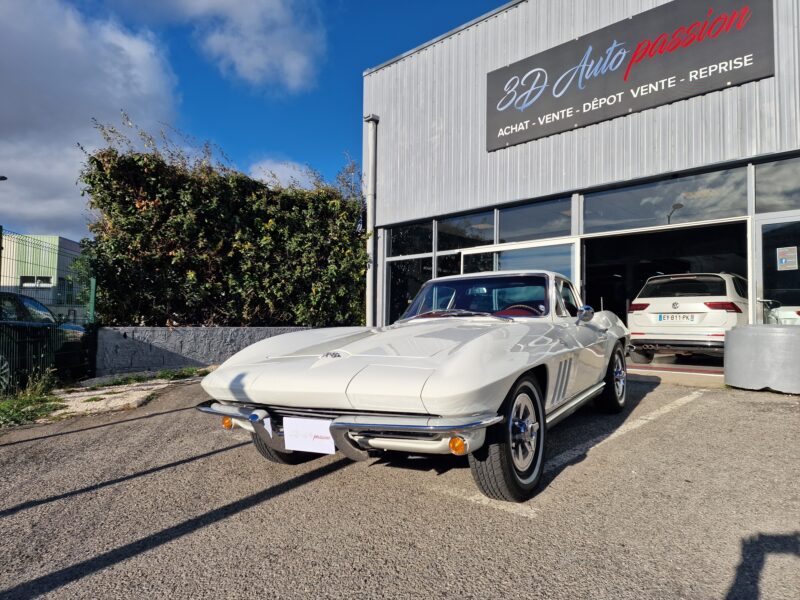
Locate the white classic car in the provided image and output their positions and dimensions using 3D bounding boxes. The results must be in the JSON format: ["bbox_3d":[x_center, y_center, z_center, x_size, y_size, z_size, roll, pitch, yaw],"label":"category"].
[{"bbox_3d":[0.657,0.388,4.170,1.780,1.260,4.450,-2,-2,31],"label":"white classic car"}]

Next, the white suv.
[{"bbox_3d":[6.140,0.370,10.400,1.860,1.660,4.550,-2,-3,44],"label":"white suv"}]

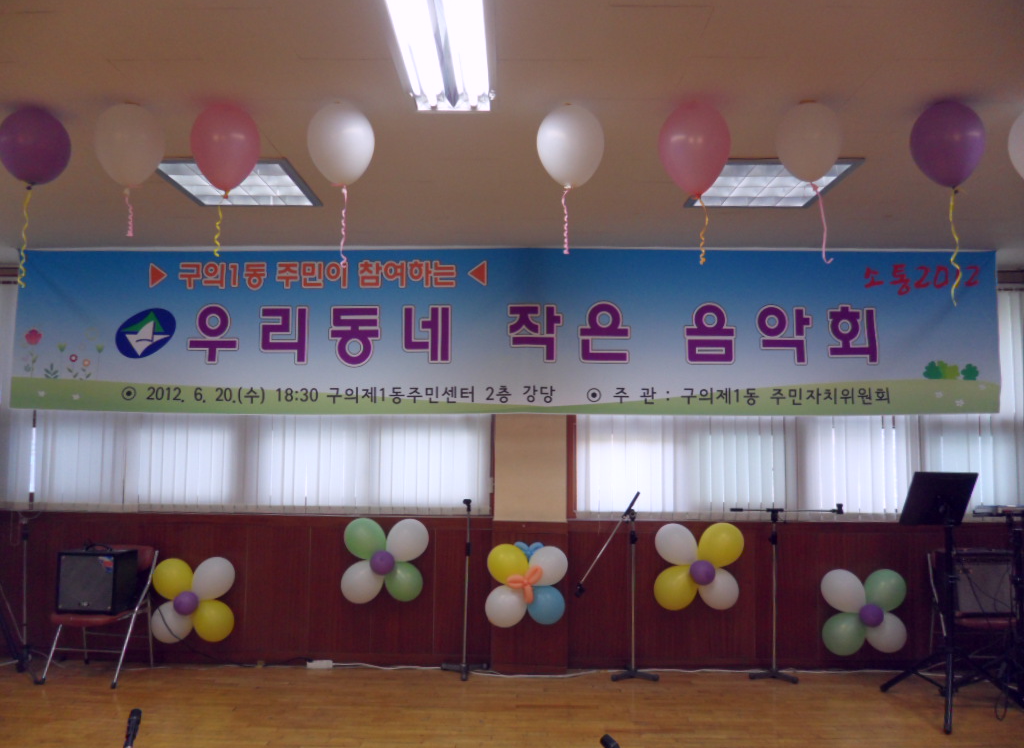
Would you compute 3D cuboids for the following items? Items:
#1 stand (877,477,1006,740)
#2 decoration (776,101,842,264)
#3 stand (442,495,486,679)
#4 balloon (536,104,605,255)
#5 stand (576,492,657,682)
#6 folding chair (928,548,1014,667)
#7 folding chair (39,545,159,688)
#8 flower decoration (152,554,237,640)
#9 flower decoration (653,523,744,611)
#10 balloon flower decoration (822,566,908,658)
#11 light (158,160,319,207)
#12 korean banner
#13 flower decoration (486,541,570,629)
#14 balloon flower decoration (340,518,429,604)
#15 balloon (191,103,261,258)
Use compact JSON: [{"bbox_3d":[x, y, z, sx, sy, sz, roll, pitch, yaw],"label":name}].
[{"bbox_3d":[2.314,1.109,4.115,0.566,1.198,0.720,0,-5,1],"label":"stand"},{"bbox_3d":[1.080,-0.689,2.886,0.239,0.597,0.239,0,-6,1],"label":"decoration"},{"bbox_3d":[-0.300,1.354,5.096,0.322,1.097,0.281,0,-6,1],"label":"stand"},{"bbox_3d":[0.212,-0.703,2.893,0.244,0.551,0.244,0,-5,1],"label":"balloon"},{"bbox_3d":[0.605,1.219,4.649,0.476,1.047,0.280,0,-5,1],"label":"stand"},{"bbox_3d":[2.621,1.372,4.468,0.460,0.745,0.480,0,-5,4],"label":"folding chair"},{"bbox_3d":[-2.581,1.495,5.013,0.473,0.777,0.493,0,-6,6],"label":"folding chair"},{"bbox_3d":[-2.046,1.447,5.129,0.554,0.539,0.290,0,-6,1],"label":"flower decoration"},{"bbox_3d":[1.085,1.120,4.653,0.517,0.486,0.270,0,-5,1],"label":"flower decoration"},{"bbox_3d":[2.236,1.516,5.082,0.545,0.546,0.290,0,-6,1],"label":"balloon flower decoration"},{"bbox_3d":[-1.298,-0.925,3.809,0.644,0.070,0.663,0,-6,1],"label":"light"},{"bbox_3d":[-0.077,-0.260,4.850,5.969,0.960,0.050,0,-5,1],"label":"korean banner"},{"bbox_3d":[0.090,1.309,4.972,0.523,0.512,0.290,0,-6,1],"label":"flower decoration"},{"bbox_3d":[-0.745,1.093,4.676,0.522,0.483,0.270,0,-5,1],"label":"balloon flower decoration"},{"bbox_3d":[-1.054,-0.706,2.919,0.257,0.563,0.257,0,-5,1],"label":"balloon"}]

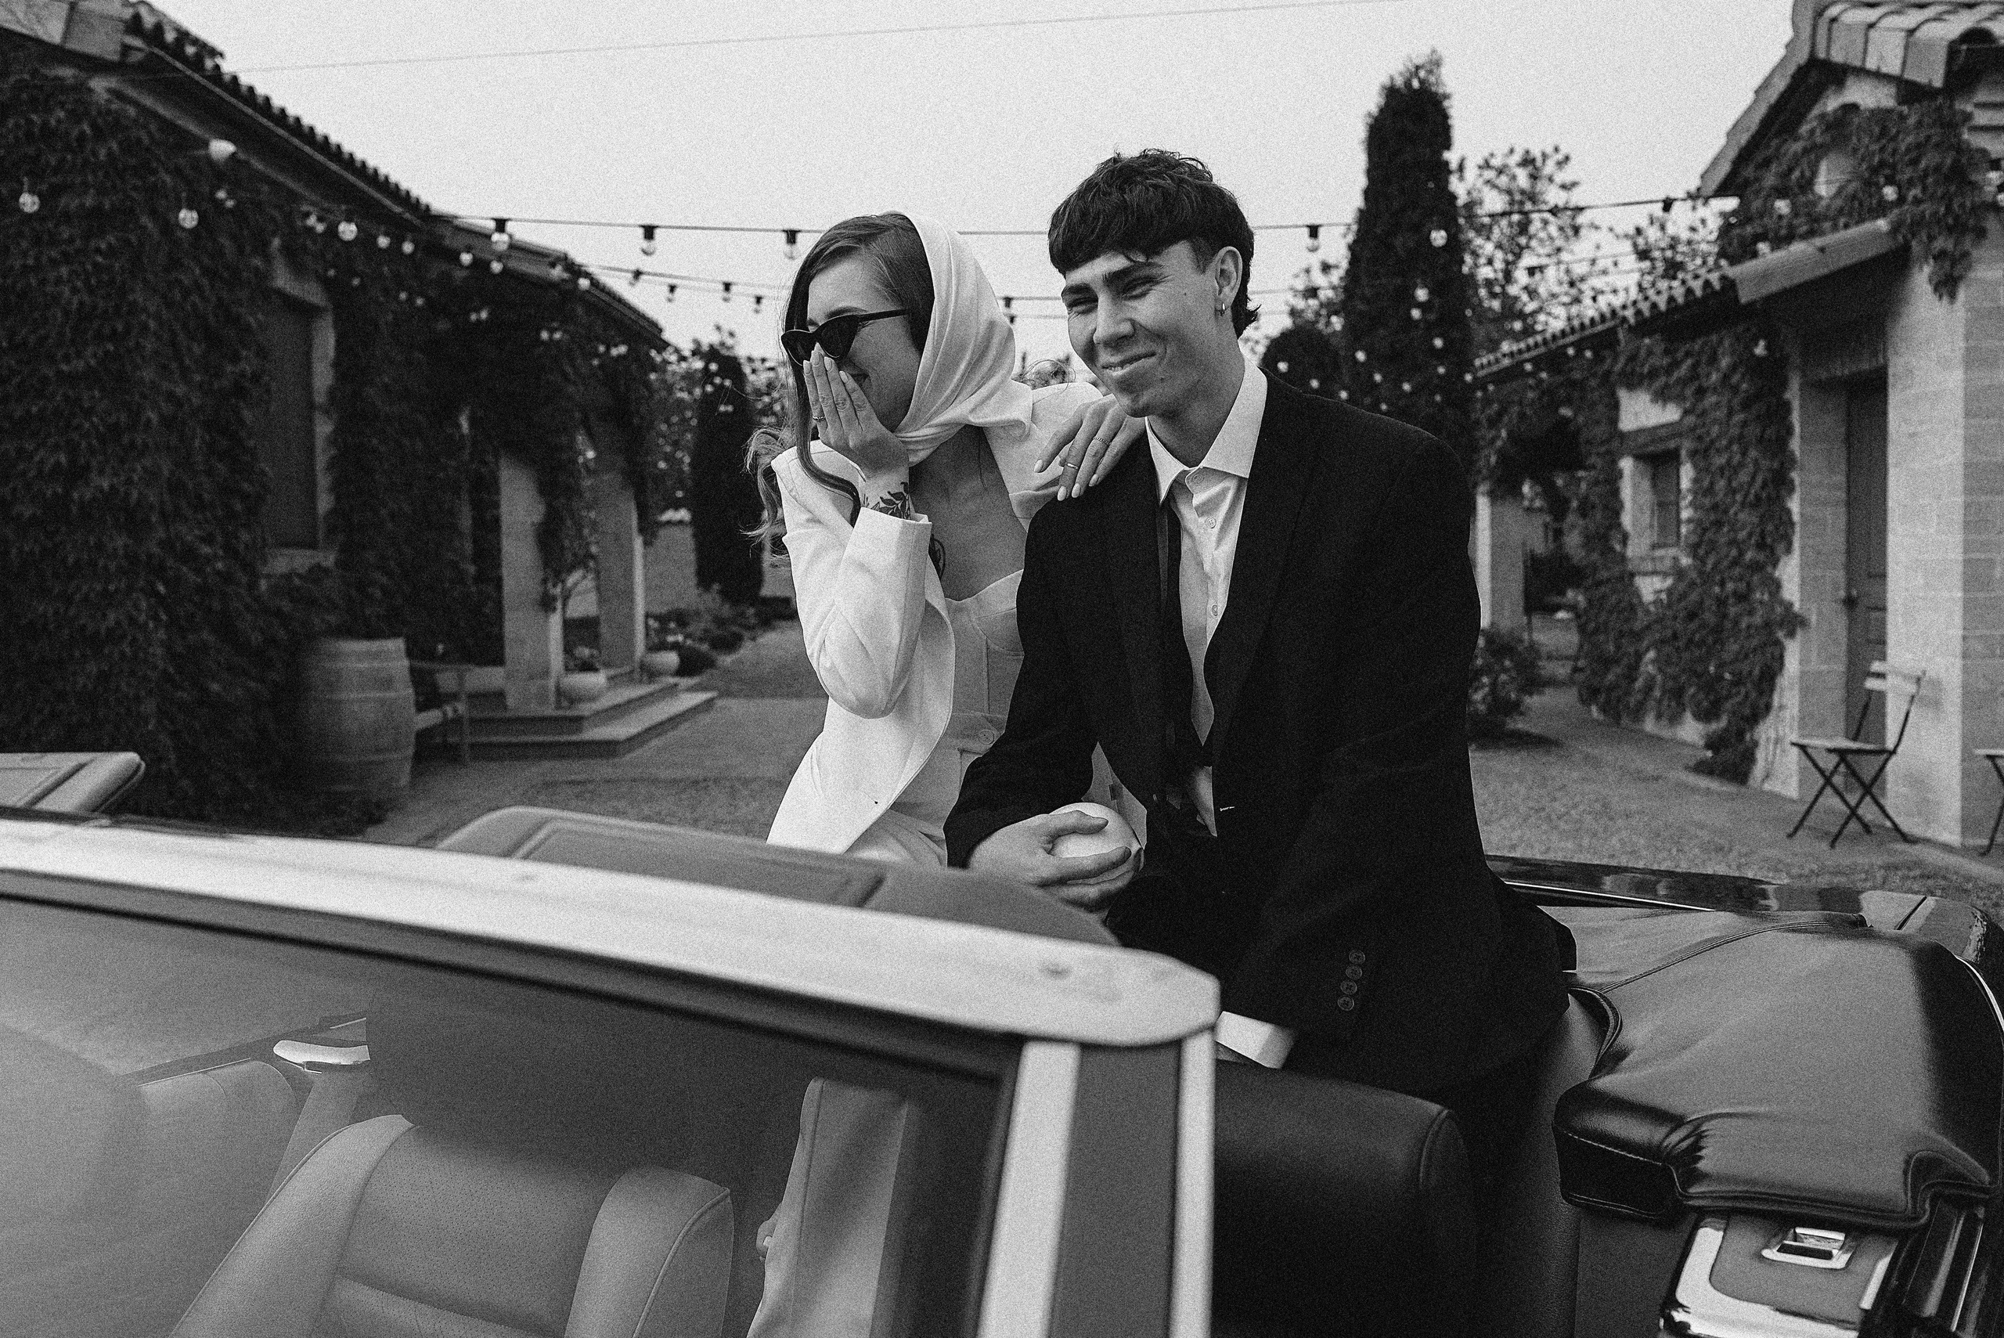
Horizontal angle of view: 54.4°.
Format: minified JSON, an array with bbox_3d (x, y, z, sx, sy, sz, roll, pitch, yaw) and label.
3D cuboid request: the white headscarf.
[{"bbox_3d":[-0.054,-0.370,2.200,0.190,0.280,0.210,2,12,44],"label":"white headscarf"}]

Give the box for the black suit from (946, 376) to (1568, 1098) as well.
[{"bbox_3d":[0.249,0.075,1.930,0.550,0.760,0.550,1,4,38],"label":"black suit"}]

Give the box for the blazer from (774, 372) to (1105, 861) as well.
[{"bbox_3d":[-0.051,-0.037,2.170,0.450,0.600,0.360,1,3,28],"label":"blazer"}]

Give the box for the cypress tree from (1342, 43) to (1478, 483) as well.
[{"bbox_3d":[5.043,-3.770,24.188,1.700,7.570,1.700,-1,3,0],"label":"cypress tree"}]

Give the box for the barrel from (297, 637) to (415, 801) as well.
[{"bbox_3d":[-3.877,0.296,11.700,0.710,0.950,0.710,-1,3,0],"label":"barrel"}]

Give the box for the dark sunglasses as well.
[{"bbox_3d":[-0.144,-0.370,2.137,0.145,0.052,0.145,-17,13,-42],"label":"dark sunglasses"}]

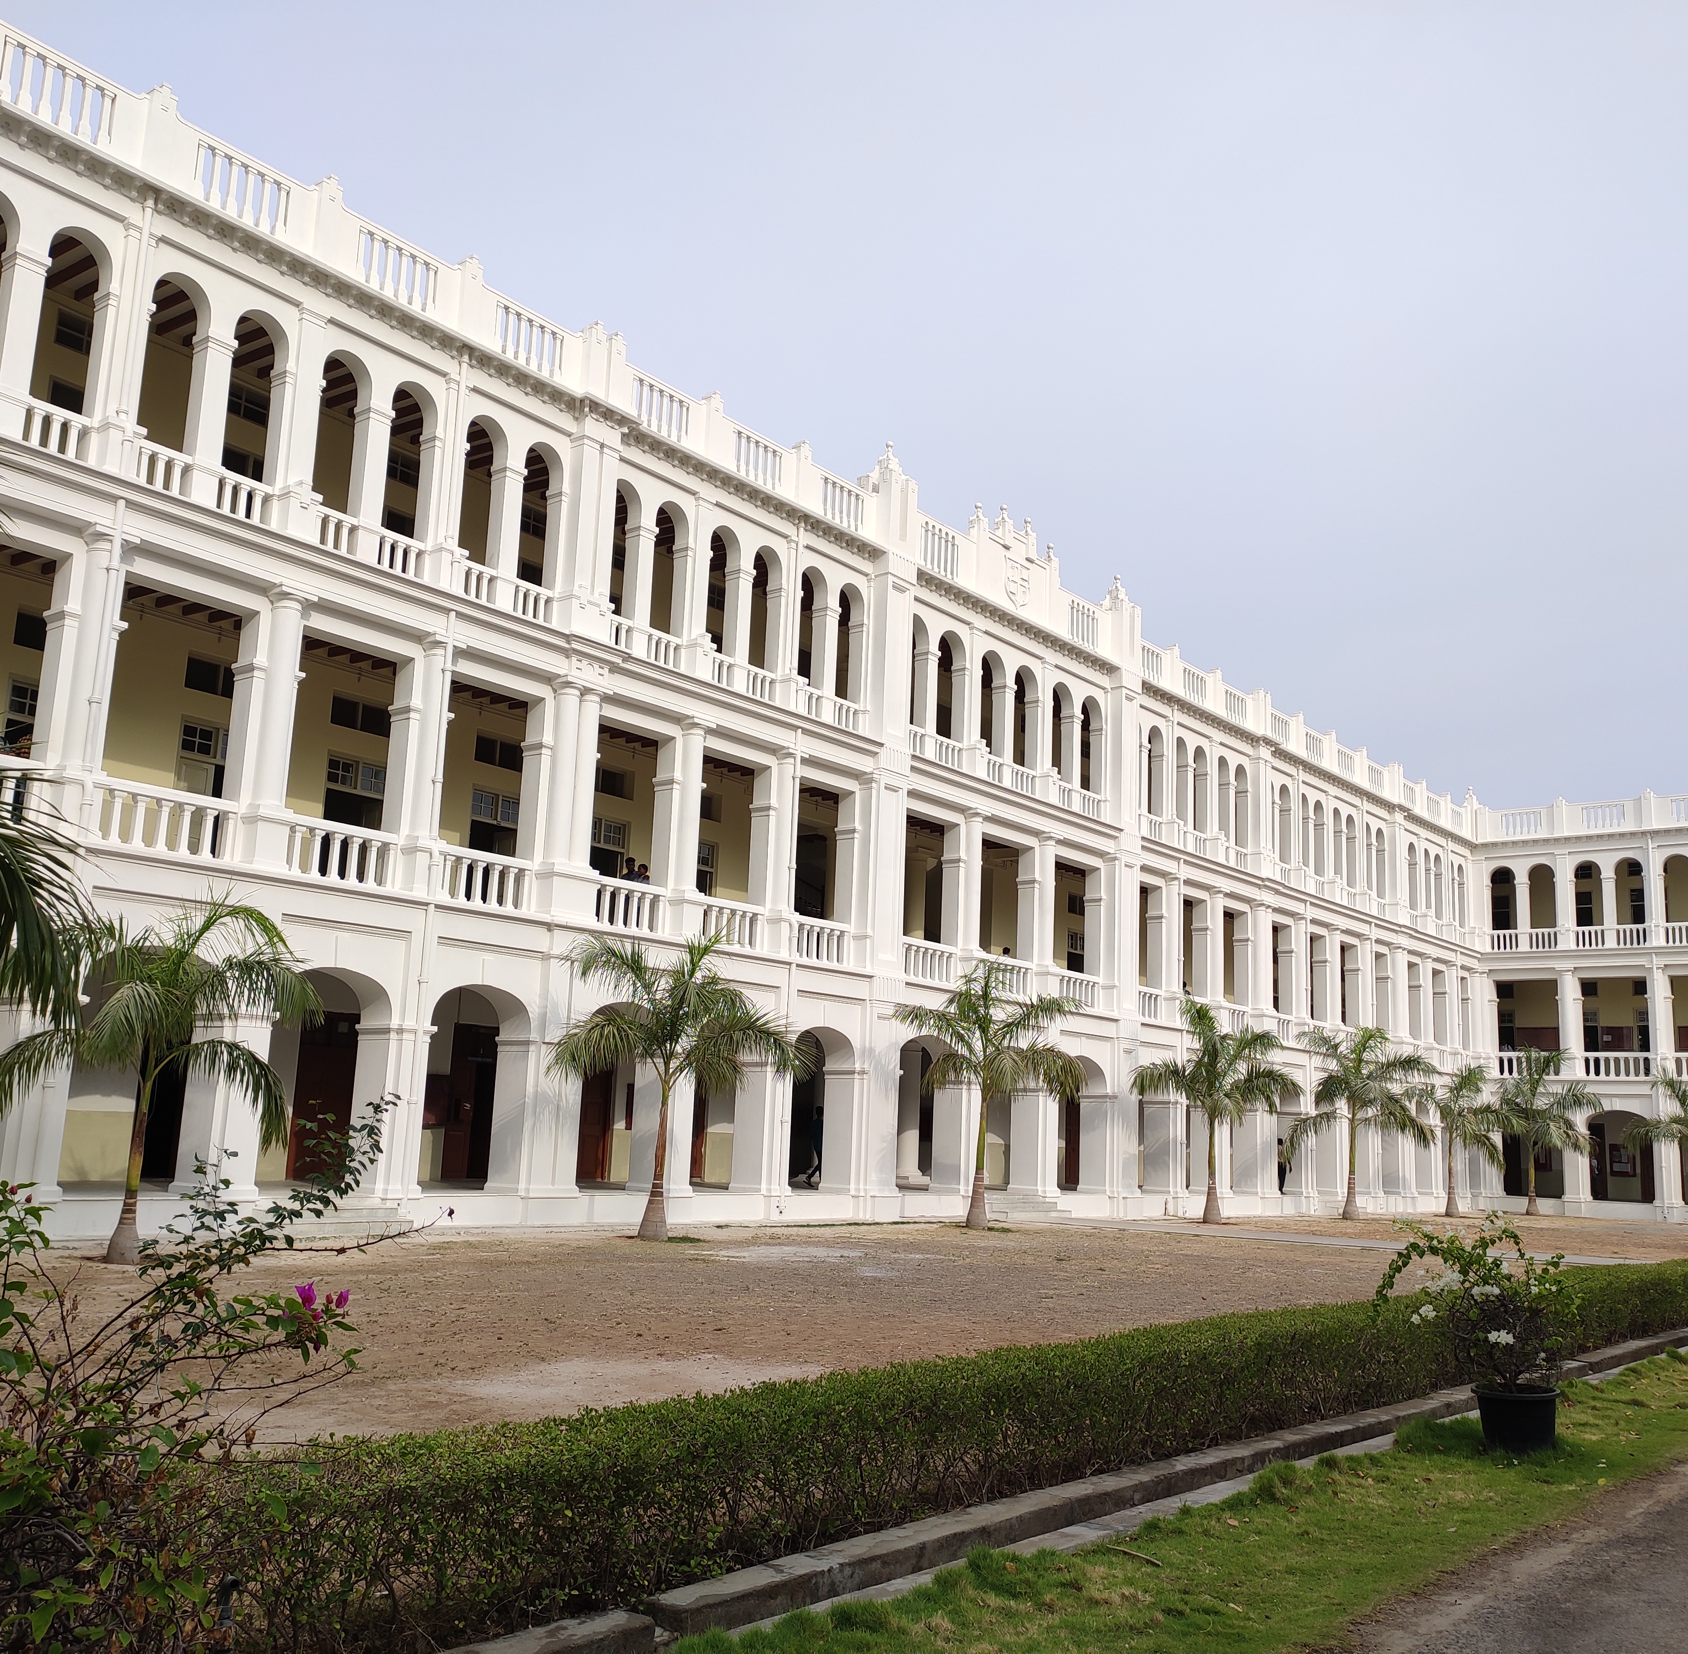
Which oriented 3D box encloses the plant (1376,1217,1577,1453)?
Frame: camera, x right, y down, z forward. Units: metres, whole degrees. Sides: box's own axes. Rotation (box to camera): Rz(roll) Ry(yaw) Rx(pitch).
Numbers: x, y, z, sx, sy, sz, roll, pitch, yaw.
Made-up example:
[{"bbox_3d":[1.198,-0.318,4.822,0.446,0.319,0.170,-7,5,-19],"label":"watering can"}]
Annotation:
[{"bbox_3d":[3.648,2.905,9.150,1.120,1.280,0.950,-2,-12,22],"label":"plant"}]

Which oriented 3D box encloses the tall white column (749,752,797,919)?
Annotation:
[{"bbox_3d":[-1.379,0.190,29.781,0.720,3.100,0.640,-7,-14,39],"label":"tall white column"}]

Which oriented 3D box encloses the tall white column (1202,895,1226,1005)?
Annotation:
[{"bbox_3d":[10.167,3.371,43.908,0.693,3.087,0.504,-7,-14,38],"label":"tall white column"}]

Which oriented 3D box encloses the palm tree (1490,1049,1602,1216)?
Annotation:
[{"bbox_3d":[24.112,10.459,54.880,3.600,5.700,3.500,-7,-14,39],"label":"palm tree"}]

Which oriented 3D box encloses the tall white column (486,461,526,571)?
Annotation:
[{"bbox_3d":[-5.420,-4.852,25.384,0.390,1.800,0.390,-7,-14,39],"label":"tall white column"}]

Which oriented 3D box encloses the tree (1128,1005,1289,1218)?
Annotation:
[{"bbox_3d":[8.819,6.806,38.365,3.656,5.250,3.656,-6,-14,38],"label":"tree"}]

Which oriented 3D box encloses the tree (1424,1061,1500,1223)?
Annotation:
[{"bbox_3d":[19.702,9.981,50.801,2.694,4.917,2.694,-2,-11,21],"label":"tree"}]

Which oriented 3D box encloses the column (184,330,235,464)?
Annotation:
[{"bbox_3d":[-8.633,-5.766,21.642,0.430,1.800,0.450,-6,-13,38],"label":"column"}]

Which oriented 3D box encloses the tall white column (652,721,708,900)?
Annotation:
[{"bbox_3d":[-2.954,-0.290,29.256,0.769,3.305,0.640,-6,-14,38],"label":"tall white column"}]

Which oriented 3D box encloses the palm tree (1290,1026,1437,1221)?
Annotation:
[{"bbox_3d":[14.664,8.311,44.959,3.888,5.360,3.888,-6,-14,38],"label":"palm tree"}]

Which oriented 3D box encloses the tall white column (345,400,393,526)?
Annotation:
[{"bbox_3d":[-7.019,-5.316,23.642,0.430,1.800,0.440,-6,-13,38],"label":"tall white column"}]

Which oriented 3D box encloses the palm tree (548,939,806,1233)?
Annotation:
[{"bbox_3d":[-2.506,3.902,24.128,3.749,4.605,3.672,3,-11,-6],"label":"palm tree"}]

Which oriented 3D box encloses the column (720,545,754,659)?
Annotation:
[{"bbox_3d":[-1.965,-3.956,29.658,0.409,1.743,0.420,-7,-14,38],"label":"column"}]

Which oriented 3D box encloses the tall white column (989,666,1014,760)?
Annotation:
[{"bbox_3d":[3.615,-2.414,36.410,0.409,1.743,0.420,-7,-14,38],"label":"tall white column"}]

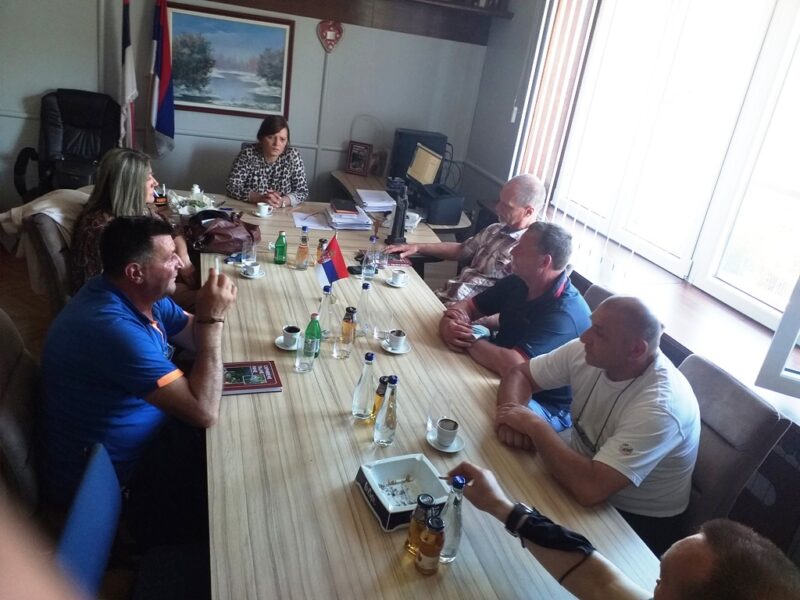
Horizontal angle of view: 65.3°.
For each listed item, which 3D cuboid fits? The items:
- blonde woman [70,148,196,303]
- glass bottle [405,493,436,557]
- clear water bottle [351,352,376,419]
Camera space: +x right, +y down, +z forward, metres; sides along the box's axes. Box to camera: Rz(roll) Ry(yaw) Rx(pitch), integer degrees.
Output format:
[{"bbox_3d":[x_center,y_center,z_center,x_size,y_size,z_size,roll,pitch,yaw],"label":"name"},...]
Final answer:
[{"bbox_3d":[-1.090,0.003,2.699,0.700,1.260,0.480,-4,26,-30],"label":"blonde woman"},{"bbox_3d":[0.046,0.492,1.373,0.054,0.142,0.054,7,22,-3],"label":"glass bottle"},{"bbox_3d":[-0.103,0.255,1.874,0.062,0.204,0.062,1,23,-19],"label":"clear water bottle"}]

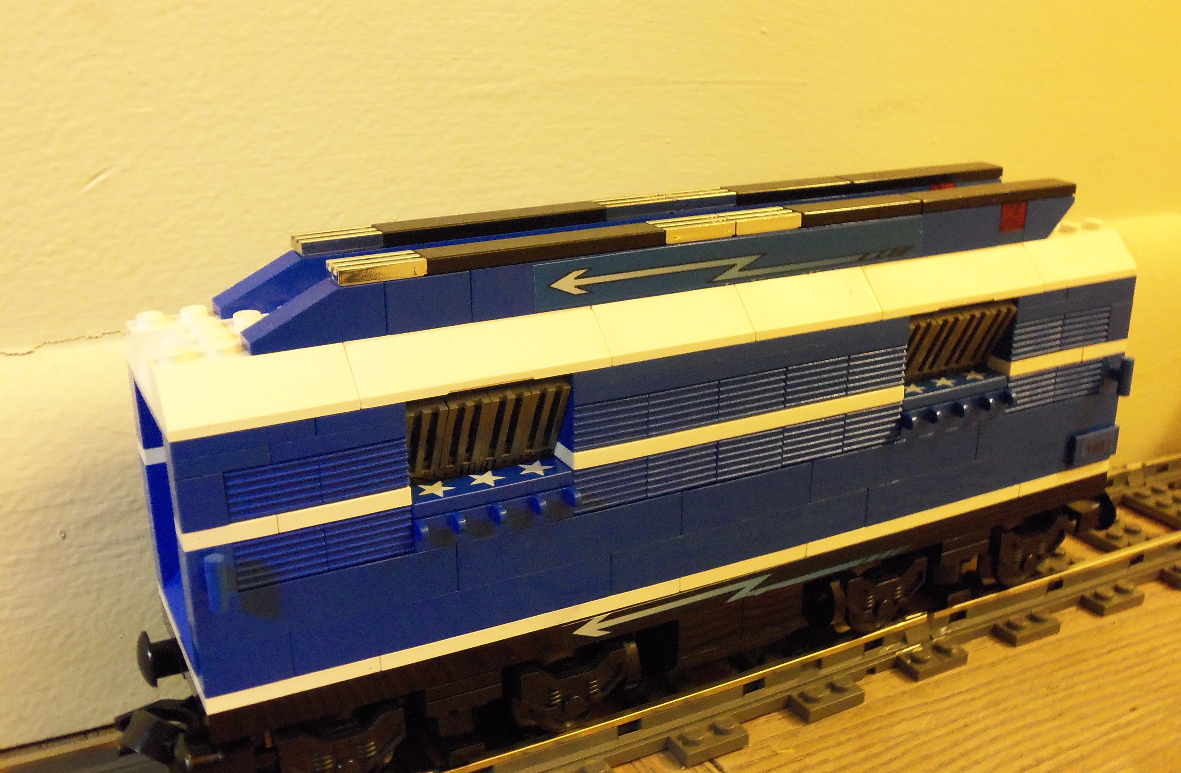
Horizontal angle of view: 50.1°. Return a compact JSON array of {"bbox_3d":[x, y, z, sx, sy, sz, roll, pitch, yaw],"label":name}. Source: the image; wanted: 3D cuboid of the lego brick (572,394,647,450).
[{"bbox_3d":[0.002,0.006,0.241,0.016,0.010,0.008,-10,22,-26],"label":"lego brick"}]

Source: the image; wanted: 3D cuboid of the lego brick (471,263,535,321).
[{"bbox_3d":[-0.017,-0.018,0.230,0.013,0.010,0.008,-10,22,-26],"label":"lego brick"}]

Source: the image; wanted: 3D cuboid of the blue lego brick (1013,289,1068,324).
[{"bbox_3d":[0.099,-0.019,0.285,0.016,0.006,0.008,-10,22,-26],"label":"blue lego brick"}]

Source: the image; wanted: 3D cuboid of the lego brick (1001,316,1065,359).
[{"bbox_3d":[0.099,-0.012,0.288,0.016,0.010,0.008,-10,22,-26],"label":"lego brick"}]

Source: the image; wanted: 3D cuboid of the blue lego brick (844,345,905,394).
[{"bbox_3d":[0.058,-0.005,0.268,0.016,0.010,0.008,-10,22,-26],"label":"blue lego brick"}]

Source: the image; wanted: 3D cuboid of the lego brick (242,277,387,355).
[{"bbox_3d":[-0.047,-0.012,0.215,0.024,0.010,0.008,-10,22,-26],"label":"lego brick"}]

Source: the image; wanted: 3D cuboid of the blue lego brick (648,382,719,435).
[{"bbox_3d":[0.016,0.003,0.248,0.016,0.010,0.008,-10,22,-26],"label":"blue lego brick"}]

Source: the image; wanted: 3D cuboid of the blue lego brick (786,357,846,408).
[{"bbox_3d":[0.044,-0.002,0.260,0.016,0.010,0.008,-10,22,-26],"label":"blue lego brick"}]

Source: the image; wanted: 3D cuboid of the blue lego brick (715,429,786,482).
[{"bbox_3d":[0.030,0.013,0.258,0.016,0.010,0.008,-10,22,-26],"label":"blue lego brick"}]

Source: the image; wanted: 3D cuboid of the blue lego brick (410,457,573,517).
[{"bbox_3d":[-0.019,0.019,0.233,0.032,0.003,0.008,-10,22,-26],"label":"blue lego brick"}]

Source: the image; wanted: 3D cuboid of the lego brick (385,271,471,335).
[{"bbox_3d":[-0.030,-0.016,0.225,0.016,0.010,0.008,-10,22,-26],"label":"lego brick"}]

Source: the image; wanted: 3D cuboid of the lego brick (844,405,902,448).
[{"bbox_3d":[0.058,0.007,0.273,0.016,0.010,0.008,-10,22,-26],"label":"lego brick"}]

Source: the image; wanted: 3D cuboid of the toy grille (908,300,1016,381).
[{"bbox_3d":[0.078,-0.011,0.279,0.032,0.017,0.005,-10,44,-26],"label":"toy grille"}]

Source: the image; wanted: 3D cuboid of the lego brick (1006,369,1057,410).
[{"bbox_3d":[0.100,0.000,0.292,0.016,0.010,0.008,-10,22,-26],"label":"lego brick"}]

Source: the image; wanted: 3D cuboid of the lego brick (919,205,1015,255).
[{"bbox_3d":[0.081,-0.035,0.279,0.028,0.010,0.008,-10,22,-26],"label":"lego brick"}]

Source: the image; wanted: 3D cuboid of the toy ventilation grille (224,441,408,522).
[{"bbox_3d":[-0.047,0.015,0.216,0.032,0.010,0.008,-10,22,-26],"label":"toy ventilation grille"}]

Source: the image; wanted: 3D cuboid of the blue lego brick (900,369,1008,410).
[{"bbox_3d":[0.080,0.001,0.283,0.032,0.003,0.008,-10,22,-26],"label":"blue lego brick"}]

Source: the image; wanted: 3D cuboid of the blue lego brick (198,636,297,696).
[{"bbox_3d":[-0.061,0.047,0.221,0.016,0.010,0.008,-10,22,-26],"label":"blue lego brick"}]

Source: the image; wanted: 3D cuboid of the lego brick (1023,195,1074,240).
[{"bbox_3d":[0.102,-0.039,0.290,0.016,0.010,0.008,-10,22,-26],"label":"lego brick"}]

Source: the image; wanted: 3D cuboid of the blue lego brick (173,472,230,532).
[{"bbox_3d":[-0.064,0.018,0.207,0.008,0.010,0.008,-10,22,-26],"label":"blue lego brick"}]

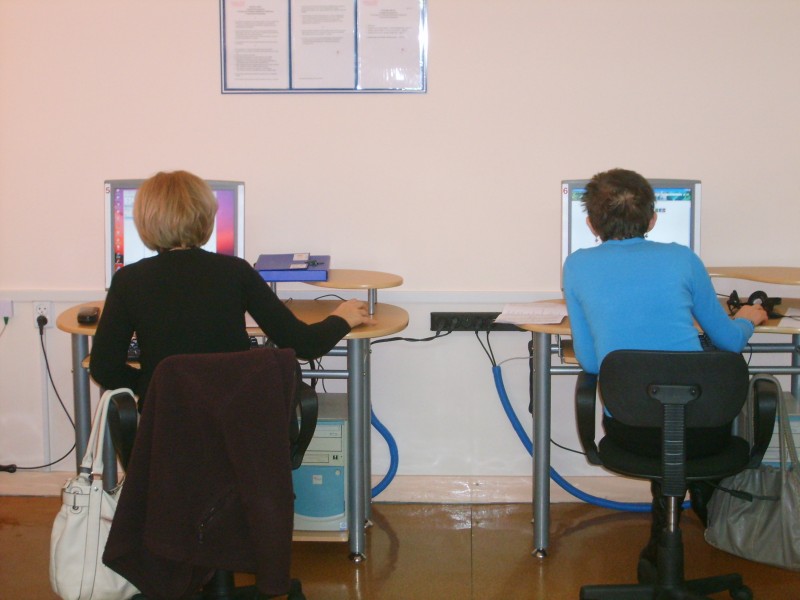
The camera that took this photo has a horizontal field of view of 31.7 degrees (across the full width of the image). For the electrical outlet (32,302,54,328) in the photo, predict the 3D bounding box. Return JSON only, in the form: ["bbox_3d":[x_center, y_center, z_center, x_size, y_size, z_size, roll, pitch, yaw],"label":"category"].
[{"bbox_3d":[-1.266,0.052,4.992,0.066,0.094,0.040,0,9,2],"label":"electrical outlet"}]

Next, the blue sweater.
[{"bbox_3d":[0.742,0.052,4.052,0.570,0.470,0.500,0,9,2],"label":"blue sweater"}]

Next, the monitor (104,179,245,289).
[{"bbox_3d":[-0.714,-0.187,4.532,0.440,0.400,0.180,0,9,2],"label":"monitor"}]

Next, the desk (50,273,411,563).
[{"bbox_3d":[-0.530,0.355,4.684,1.120,0.855,0.650,0,9,2],"label":"desk"}]

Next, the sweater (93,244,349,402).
[{"bbox_3d":[-0.510,0.067,4.054,0.680,0.460,0.540,0,9,2],"label":"sweater"}]

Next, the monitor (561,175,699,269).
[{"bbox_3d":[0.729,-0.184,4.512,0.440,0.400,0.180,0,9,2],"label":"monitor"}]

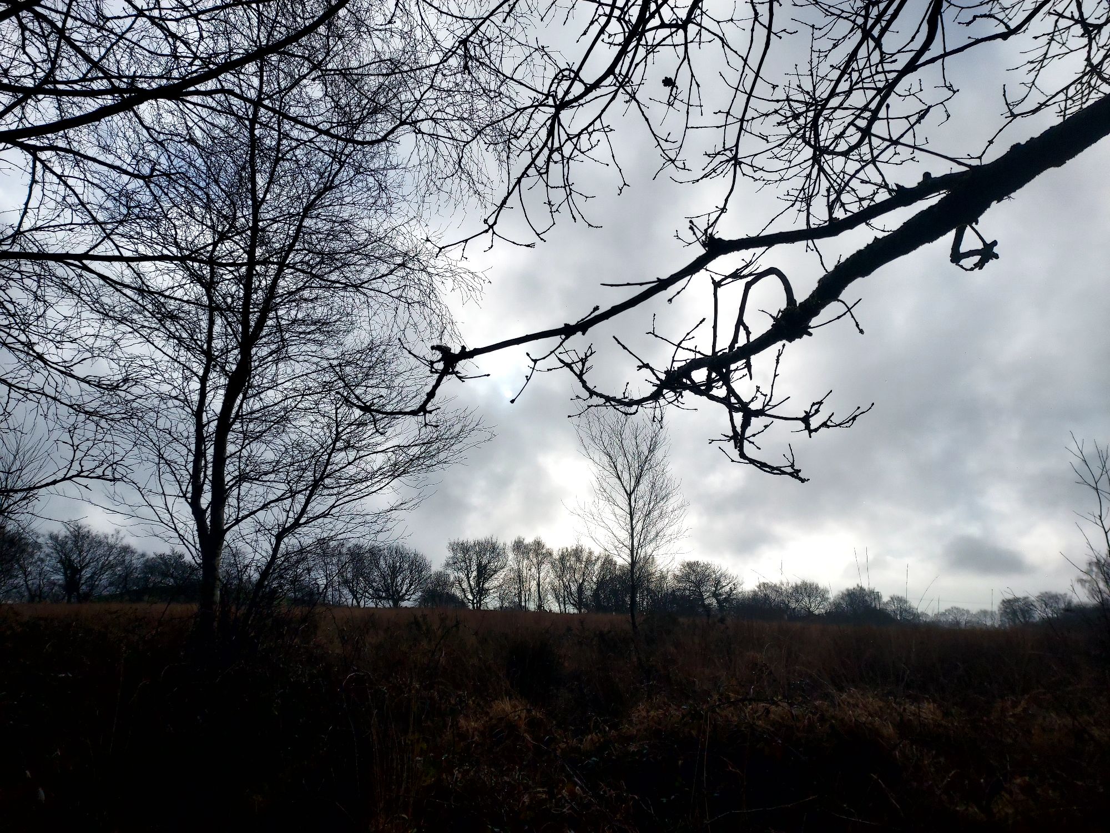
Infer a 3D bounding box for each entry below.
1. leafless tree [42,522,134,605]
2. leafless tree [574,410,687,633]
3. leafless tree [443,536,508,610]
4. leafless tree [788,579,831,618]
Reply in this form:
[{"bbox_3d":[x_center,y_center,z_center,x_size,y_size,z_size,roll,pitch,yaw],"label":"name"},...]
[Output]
[{"bbox_3d":[-44.472,14.172,74.747,8.930,8.060,8.030,9,-17,-29],"label":"leafless tree"},{"bbox_3d":[2.190,3.307,22.792,3.160,7.350,3.010,-1,-15,5],"label":"leafless tree"},{"bbox_3d":[-9.717,19.563,95.658,7.980,9.190,7.580,2,-15,-5],"label":"leafless tree"},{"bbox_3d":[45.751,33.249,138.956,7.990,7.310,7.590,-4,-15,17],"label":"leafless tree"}]

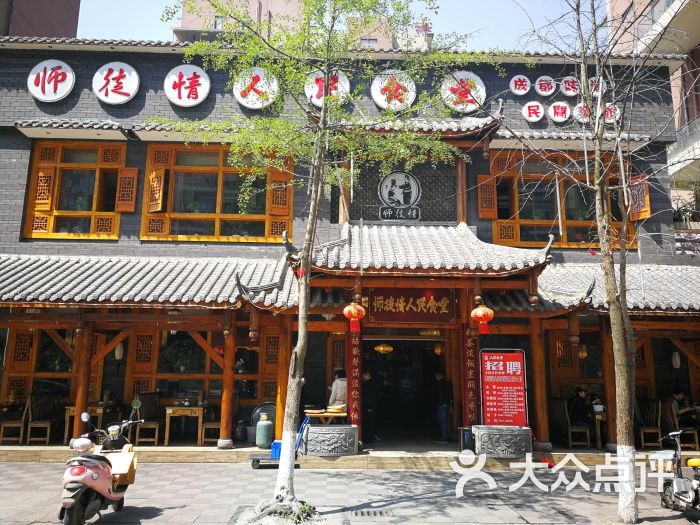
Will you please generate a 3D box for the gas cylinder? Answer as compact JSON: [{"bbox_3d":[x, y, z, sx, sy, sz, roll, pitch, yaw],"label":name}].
[{"bbox_3d":[-1.700,3.346,10.919,0.320,0.680,0.320,1,-11,-2],"label":"gas cylinder"}]

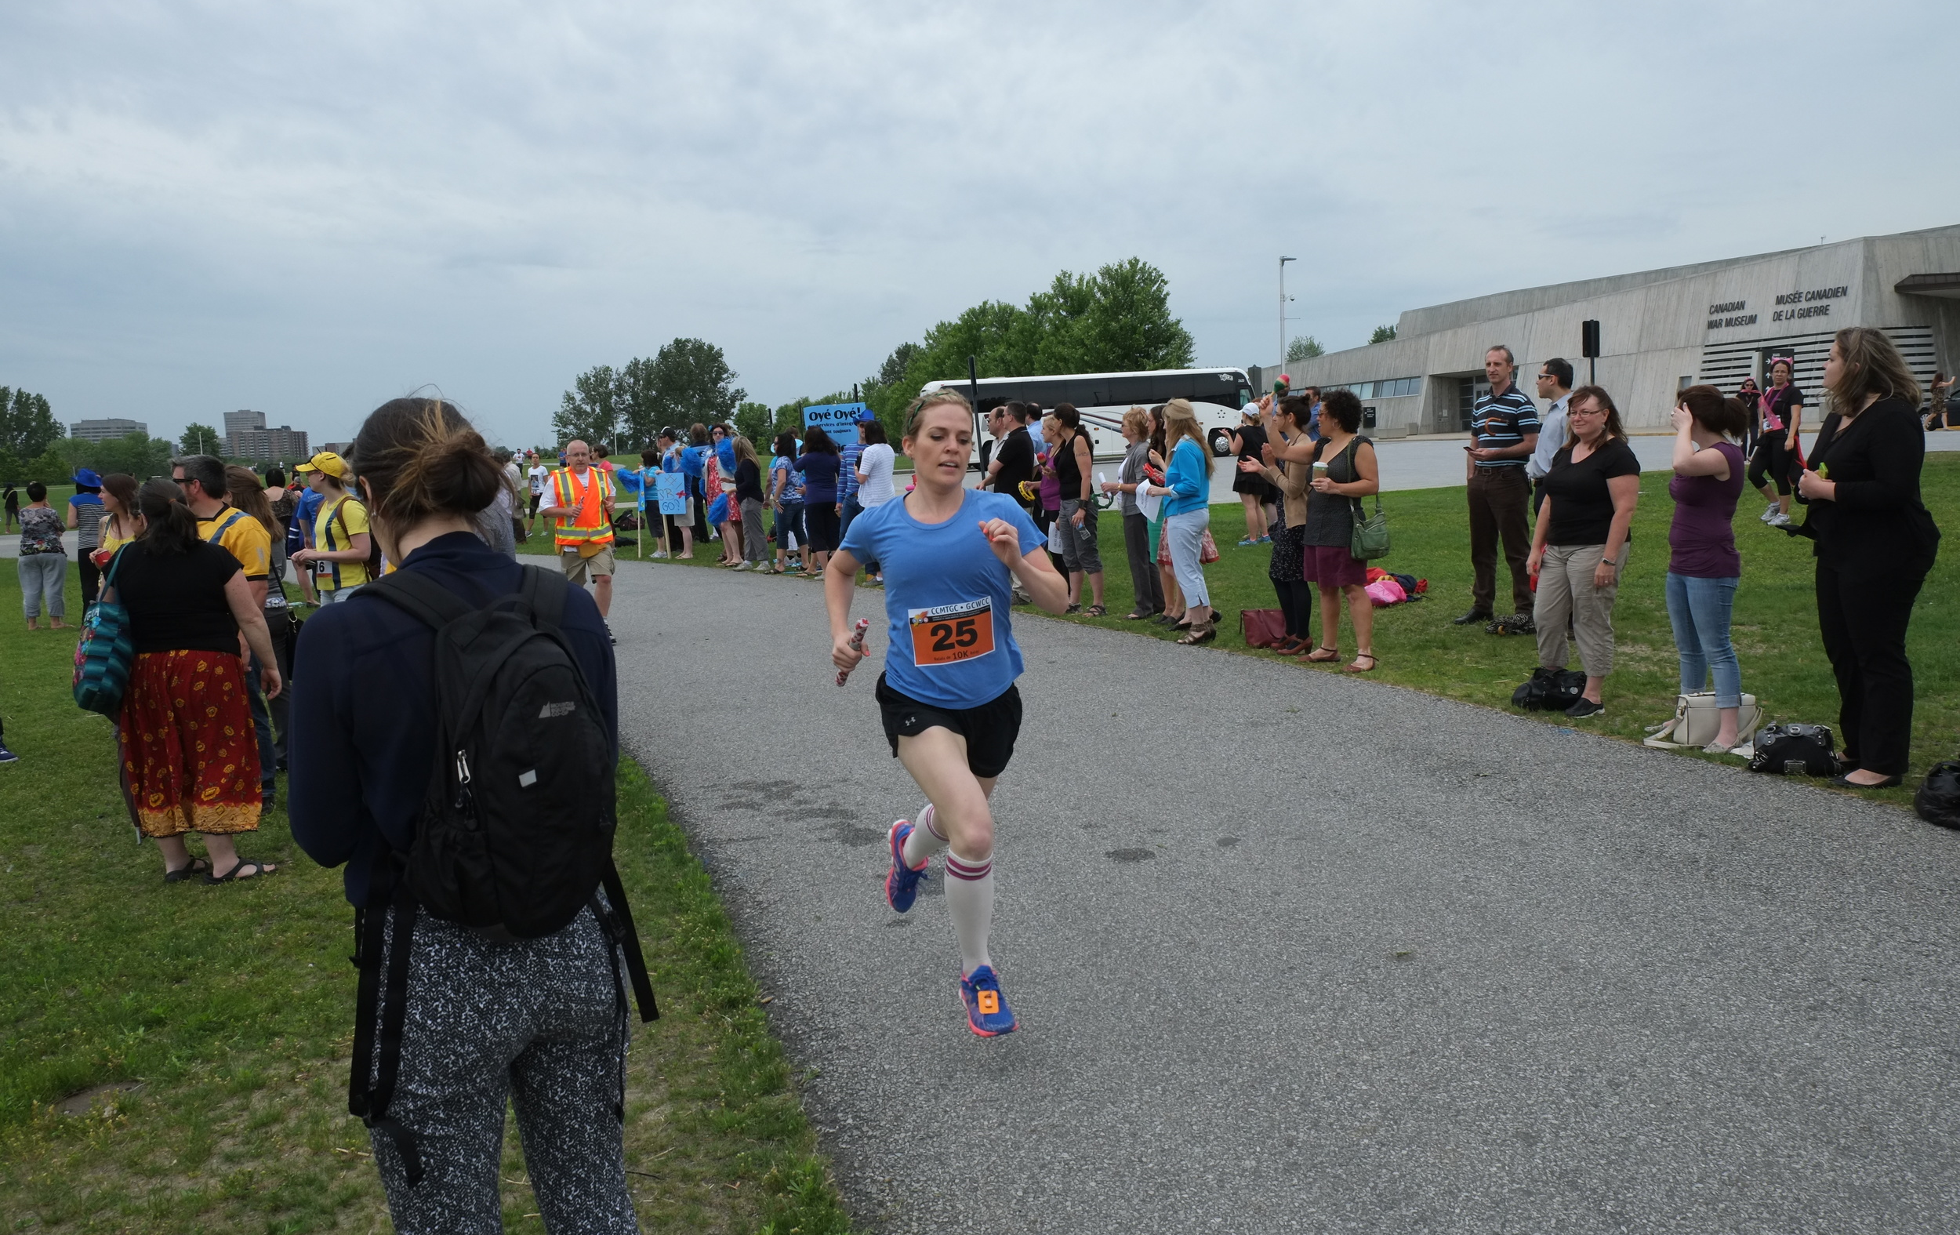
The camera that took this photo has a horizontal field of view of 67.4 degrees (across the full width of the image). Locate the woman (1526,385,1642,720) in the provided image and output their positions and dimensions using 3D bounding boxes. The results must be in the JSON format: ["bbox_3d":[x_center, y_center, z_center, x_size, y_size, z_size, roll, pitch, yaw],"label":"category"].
[{"bbox_3d":[3.098,-0.347,7.500,0.400,1.650,0.560,-7,8,-34],"label":"woman"}]

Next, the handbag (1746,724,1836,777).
[{"bbox_3d":[3.319,0.519,6.011,0.340,0.220,0.180,1,8,25],"label":"handbag"}]

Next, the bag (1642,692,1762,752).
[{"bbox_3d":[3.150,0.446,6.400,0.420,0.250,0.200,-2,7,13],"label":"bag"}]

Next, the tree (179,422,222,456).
[{"bbox_3d":[-116.773,-25.877,220.000,6.300,6.600,6.300,-3,7,0],"label":"tree"}]

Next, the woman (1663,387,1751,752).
[{"bbox_3d":[3.411,-0.251,6.900,0.420,1.650,0.460,-5,7,-17],"label":"woman"}]

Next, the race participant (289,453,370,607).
[{"bbox_3d":[-4.030,-0.177,9.200,0.440,1.690,0.450,-9,9,-39],"label":"race participant"}]

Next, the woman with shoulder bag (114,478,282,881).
[{"bbox_3d":[-3.160,0.260,5.933,0.620,1.620,0.420,0,7,18],"label":"woman with shoulder bag"}]

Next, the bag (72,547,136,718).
[{"bbox_3d":[-3.450,0.063,5.800,0.200,0.640,0.340,-8,9,-39],"label":"bag"}]

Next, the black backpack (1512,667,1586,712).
[{"bbox_3d":[2.911,0.348,7.565,0.330,0.220,0.200,-1,7,6],"label":"black backpack"}]

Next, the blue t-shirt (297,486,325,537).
[{"bbox_3d":[-7.840,-1.188,17.300,0.450,0.640,0.330,3,9,37],"label":"blue t-shirt"}]

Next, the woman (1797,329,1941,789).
[{"bbox_3d":[3.360,-0.209,5.547,0.480,1.720,0.480,0,7,16],"label":"woman"}]

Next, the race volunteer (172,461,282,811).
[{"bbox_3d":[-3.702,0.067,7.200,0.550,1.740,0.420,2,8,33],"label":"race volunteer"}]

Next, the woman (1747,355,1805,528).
[{"bbox_3d":[7.739,-1.712,14.300,0.380,1.670,0.480,-9,9,-41],"label":"woman"}]

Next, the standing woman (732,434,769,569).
[{"bbox_3d":[-2.807,-1.397,17.900,0.380,1.640,0.430,-2,7,9],"label":"standing woman"}]

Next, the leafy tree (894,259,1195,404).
[{"bbox_3d":[3.631,-14.553,82.000,16.500,11.000,11.000,-2,7,0],"label":"leafy tree"}]

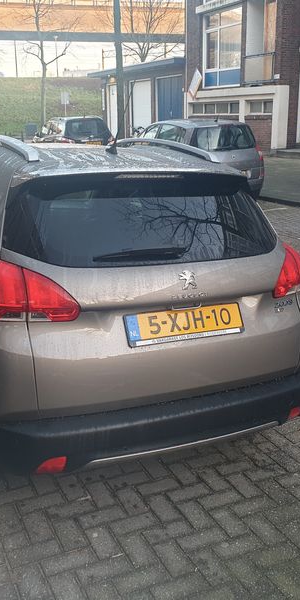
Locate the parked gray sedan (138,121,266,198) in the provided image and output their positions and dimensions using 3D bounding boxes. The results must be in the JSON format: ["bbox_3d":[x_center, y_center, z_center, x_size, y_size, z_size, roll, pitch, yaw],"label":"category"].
[{"bbox_3d":[0.730,-3.120,13.250,1.810,1.620,4.270,-9,18,-25],"label":"parked gray sedan"}]

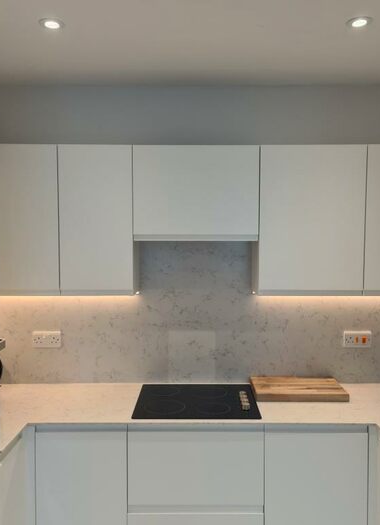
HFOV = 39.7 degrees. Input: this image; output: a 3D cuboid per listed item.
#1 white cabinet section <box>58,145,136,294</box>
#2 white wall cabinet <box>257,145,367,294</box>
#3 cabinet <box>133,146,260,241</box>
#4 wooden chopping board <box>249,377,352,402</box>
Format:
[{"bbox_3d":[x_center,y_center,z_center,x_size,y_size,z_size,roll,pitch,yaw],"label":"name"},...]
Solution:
[{"bbox_3d":[-0.444,-0.205,2.652,0.351,0.715,0.322,0,4,0],"label":"white cabinet section"},{"bbox_3d":[0.585,-0.206,2.666,0.505,0.719,0.325,0,3,1],"label":"white wall cabinet"},{"bbox_3d":[0.032,-0.338,2.665,0.600,0.457,0.325,0,3,1],"label":"cabinet"},{"bbox_3d":[0.555,0.655,2.716,0.454,0.038,0.299,0,3,1],"label":"wooden chopping board"}]

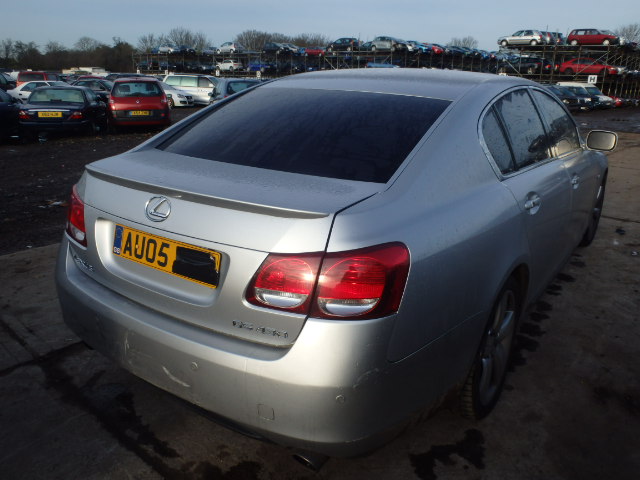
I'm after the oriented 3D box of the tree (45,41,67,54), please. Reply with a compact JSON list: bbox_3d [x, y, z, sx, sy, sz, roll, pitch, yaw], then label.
[{"bbox_3d":[-49.601,-33.623,98.127,4.122,7.488,4.122,1,18,0],"label":"tree"}]

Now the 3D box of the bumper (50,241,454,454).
[{"bbox_3d":[-0.393,0.293,2.021,1.800,0.560,0.710,13,21,32],"label":"bumper"}]

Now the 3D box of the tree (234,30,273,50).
[{"bbox_3d":[-13.935,-38.559,109.625,7.927,10.794,7.927,1,18,0],"label":"tree"}]

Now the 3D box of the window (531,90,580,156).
[{"bbox_3d":[1.514,-0.742,3.275,0.070,0.430,1.000,-14,5,38],"label":"window"}]

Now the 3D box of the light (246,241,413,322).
[{"bbox_3d":[0.031,0.094,1.442,0.460,0.220,0.150,9,14,18],"label":"light"}]

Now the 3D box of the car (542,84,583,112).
[{"bbox_3d":[12.488,-8.186,29.745,1.710,1.420,4.300,-12,21,-34],"label":"car"}]

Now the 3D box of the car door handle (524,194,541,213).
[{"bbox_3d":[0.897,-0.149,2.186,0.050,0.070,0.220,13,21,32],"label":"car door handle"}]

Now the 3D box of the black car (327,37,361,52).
[{"bbox_3d":[2.746,-22.800,60.500,3.850,1.450,1.650,11,20,30],"label":"black car"}]

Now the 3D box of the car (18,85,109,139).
[{"bbox_3d":[-7.503,-3.944,15.539,1.810,1.330,4.950,-4,18,-15],"label":"car"}]

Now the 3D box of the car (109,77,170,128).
[{"bbox_3d":[-6.089,-4.669,17.642,1.800,1.620,4.260,-5,18,-16],"label":"car"}]

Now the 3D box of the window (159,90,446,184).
[{"bbox_3d":[-0.071,-0.514,2.232,1.200,0.090,0.730,13,42,32],"label":"window"}]

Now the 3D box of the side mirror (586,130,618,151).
[{"bbox_3d":[1.973,-0.695,3.619,0.210,0.145,0.140,17,23,40],"label":"side mirror"}]

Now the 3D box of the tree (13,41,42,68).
[{"bbox_3d":[-52.022,-31.969,93.100,5.331,7.307,5.331,1,18,0],"label":"tree"}]

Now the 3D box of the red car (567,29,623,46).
[{"bbox_3d":[23.509,-17.389,44.500,3.900,1.400,1.640,11,20,30],"label":"red car"}]

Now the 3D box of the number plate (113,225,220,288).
[{"bbox_3d":[-0.525,0.047,1.728,0.520,0.112,0.015,13,6,32],"label":"number plate"}]

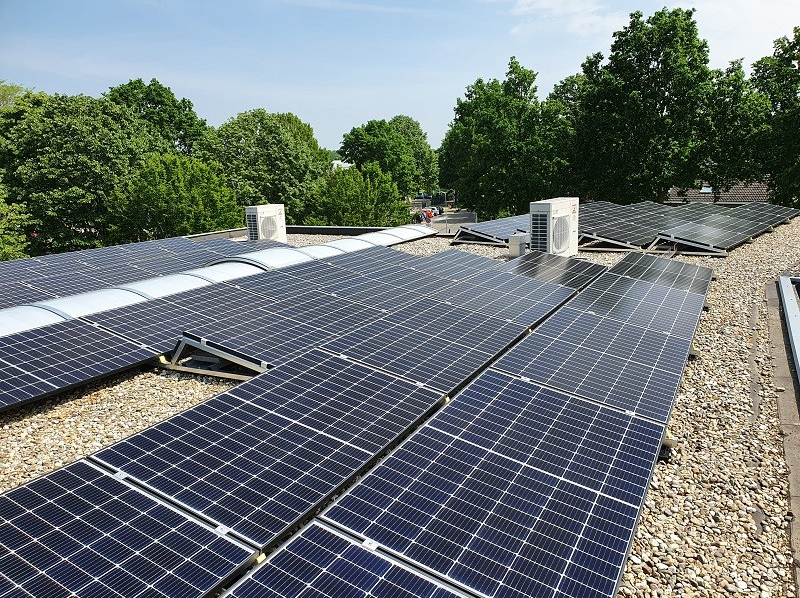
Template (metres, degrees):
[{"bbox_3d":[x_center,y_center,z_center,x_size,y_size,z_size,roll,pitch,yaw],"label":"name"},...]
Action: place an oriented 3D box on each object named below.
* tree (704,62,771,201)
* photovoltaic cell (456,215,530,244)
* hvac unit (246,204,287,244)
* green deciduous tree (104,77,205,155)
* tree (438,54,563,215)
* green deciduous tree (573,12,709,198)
[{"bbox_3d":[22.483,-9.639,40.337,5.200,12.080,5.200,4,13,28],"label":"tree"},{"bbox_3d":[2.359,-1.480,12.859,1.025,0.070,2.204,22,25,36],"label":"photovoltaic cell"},{"bbox_3d":[-2.862,-1.578,12.989,0.330,0.865,0.830,5,14,30],"label":"hvac unit"},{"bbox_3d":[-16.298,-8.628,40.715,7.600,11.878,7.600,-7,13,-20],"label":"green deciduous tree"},{"bbox_3d":[7.849,-9.917,45.691,9.080,15.620,9.080,0,13,10],"label":"tree"},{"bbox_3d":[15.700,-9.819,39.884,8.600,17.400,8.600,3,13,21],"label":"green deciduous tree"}]

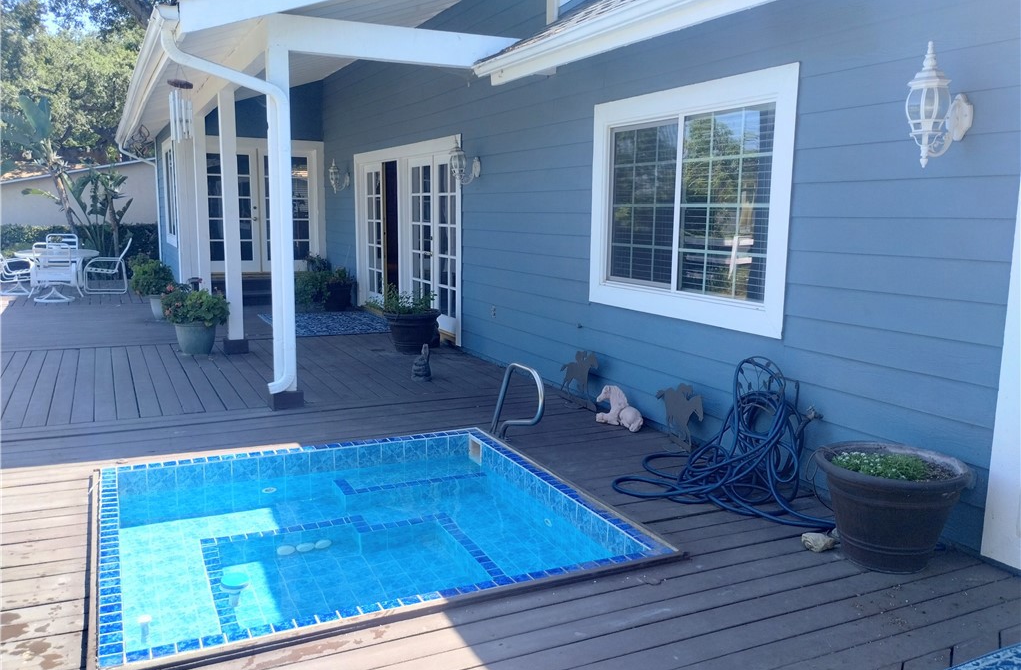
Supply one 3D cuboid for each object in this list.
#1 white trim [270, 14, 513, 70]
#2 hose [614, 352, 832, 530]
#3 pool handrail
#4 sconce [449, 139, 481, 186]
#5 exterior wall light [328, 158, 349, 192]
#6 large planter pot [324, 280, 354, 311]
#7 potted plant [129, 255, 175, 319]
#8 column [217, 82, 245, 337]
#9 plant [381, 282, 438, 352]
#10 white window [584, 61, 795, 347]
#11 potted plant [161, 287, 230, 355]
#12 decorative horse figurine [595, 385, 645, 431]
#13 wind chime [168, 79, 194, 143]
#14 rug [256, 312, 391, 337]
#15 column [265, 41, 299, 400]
[{"bbox_3d":[-0.772,-2.056,5.883,1.897,0.246,0.110,-3,10,-25],"label":"white trim"},{"bbox_3d":[1.090,0.494,4.155,0.903,0.632,1.174,-3,10,-25],"label":"hose"},{"bbox_3d":[0.039,0.445,5.308,0.060,0.550,0.750,-3,9,-26],"label":"pool handrail"},{"bbox_3d":[-0.453,-1.712,8.127,0.310,0.490,0.180,-3,9,-26],"label":"sconce"},{"bbox_3d":[-2.562,-2.365,12.367,0.305,0.505,0.175,-3,9,-26],"label":"exterior wall light"},{"bbox_3d":[-2.643,-0.603,12.574,0.430,0.450,0.430,1,8,0],"label":"large planter pot"},{"bbox_3d":[-4.831,-0.630,11.051,0.620,0.880,0.620,-3,9,-26],"label":"potted plant"},{"bbox_3d":[-2.643,-1.095,7.795,0.151,2.358,0.140,-3,10,-25],"label":"column"},{"bbox_3d":[-0.977,-0.162,8.099,0.570,0.667,0.570,1,9,0],"label":"plant"},{"bbox_3d":[1.039,-0.829,5.274,0.050,1.448,2.014,-3,10,-25],"label":"white window"},{"bbox_3d":[-3.032,-0.144,7.932,0.630,0.626,0.630,-3,10,-25],"label":"potted plant"},{"bbox_3d":[0.767,0.510,5.850,0.190,0.285,0.390,-6,10,-38],"label":"decorative horse figurine"},{"bbox_3d":[-2.276,-1.560,5.720,0.180,0.440,0.180,-3,9,-26],"label":"wind chime"},{"bbox_3d":[-2.220,-0.155,10.086,1.345,0.012,2.017,-3,10,-25],"label":"rug"},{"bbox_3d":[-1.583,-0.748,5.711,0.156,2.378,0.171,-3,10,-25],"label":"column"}]

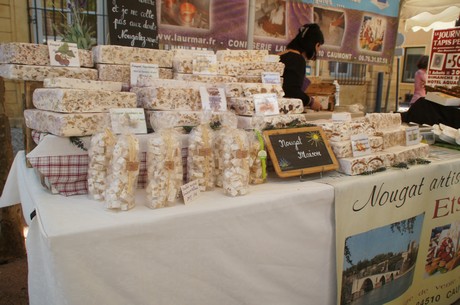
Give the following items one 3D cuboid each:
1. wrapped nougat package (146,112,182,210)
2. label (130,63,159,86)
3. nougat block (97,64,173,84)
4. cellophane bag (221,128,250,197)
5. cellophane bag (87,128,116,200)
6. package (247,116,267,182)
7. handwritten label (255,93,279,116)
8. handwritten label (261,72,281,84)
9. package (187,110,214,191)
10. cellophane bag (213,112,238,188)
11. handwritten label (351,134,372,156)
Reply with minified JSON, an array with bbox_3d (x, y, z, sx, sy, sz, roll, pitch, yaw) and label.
[{"bbox_3d":[-0.195,0.024,1.021,0.097,0.266,0.063,-5,11,-31],"label":"wrapped nougat package"},{"bbox_3d":[-0.366,-0.333,1.480,0.124,0.100,0.004,-5,5,-30],"label":"label"},{"bbox_3d":[-0.498,-0.395,1.796,0.343,0.086,0.220,-4,10,-27],"label":"nougat block"},{"bbox_3d":[0.019,0.034,1.215,0.090,0.230,0.068,-5,10,-31],"label":"cellophane bag"},{"bbox_3d":[-0.411,0.033,1.103,0.087,0.221,0.057,-7,12,-37],"label":"cellophane bag"},{"bbox_3d":[0.094,-0.013,1.293,0.079,0.252,0.051,-7,12,-37],"label":"package"},{"bbox_3d":[0.181,-0.236,1.700,0.135,0.105,0.005,-5,-4,-31],"label":"handwritten label"},{"bbox_3d":[0.248,-0.437,2.090,0.132,0.098,0.005,-5,-4,-31],"label":"handwritten label"},{"bbox_3d":[-0.110,-0.008,1.295,0.090,0.288,0.068,-5,10,-31],"label":"package"},{"bbox_3d":[-0.014,-0.009,1.239,0.088,0.261,0.057,-6,11,-33],"label":"cellophane bag"},{"bbox_3d":[0.573,-0.028,1.500,0.122,0.090,0.004,-6,-3,-33],"label":"handwritten label"}]

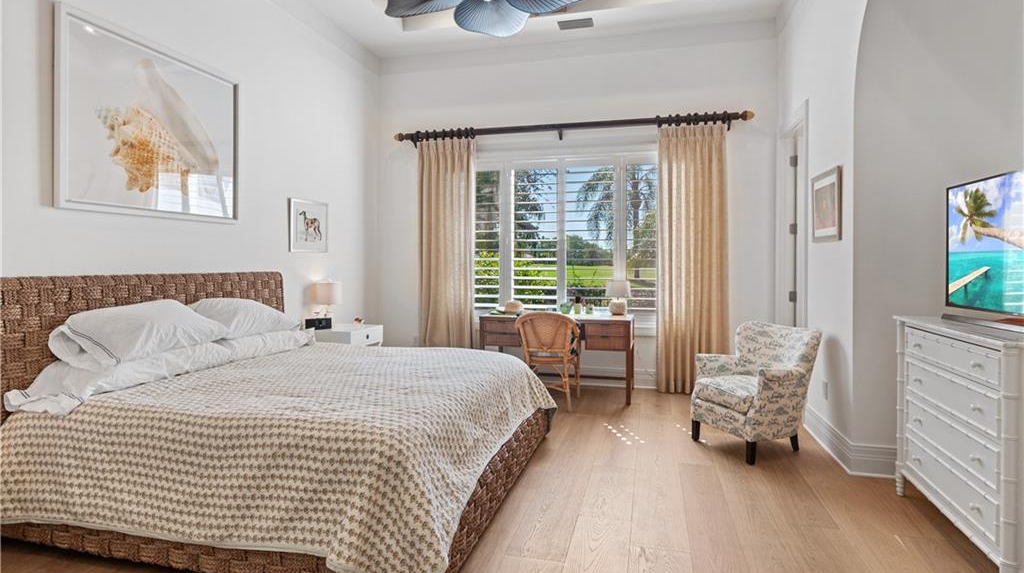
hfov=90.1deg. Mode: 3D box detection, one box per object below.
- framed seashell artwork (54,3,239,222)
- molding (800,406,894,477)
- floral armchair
[{"bbox_3d":[-2.197,-0.967,3.213,0.045,1.036,1.220,1,2,14],"label":"framed seashell artwork"},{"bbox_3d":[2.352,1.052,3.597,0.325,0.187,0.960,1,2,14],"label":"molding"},{"bbox_3d":[1.690,0.701,3.596,0.700,0.830,0.650,-1,2,-28],"label":"floral armchair"}]

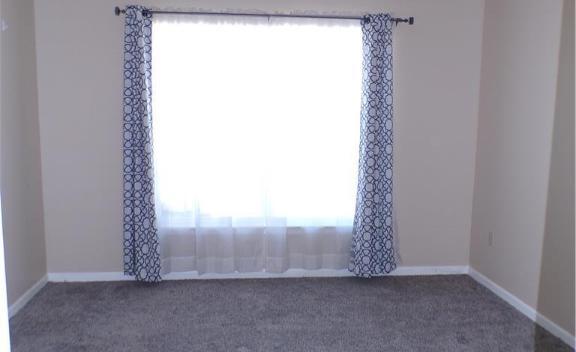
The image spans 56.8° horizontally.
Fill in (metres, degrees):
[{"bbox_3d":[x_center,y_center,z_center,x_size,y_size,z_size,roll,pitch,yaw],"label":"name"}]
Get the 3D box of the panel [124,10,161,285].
[{"bbox_3d":[-1.125,-0.206,4.152,0.260,2.145,0.120,0,7,-6],"label":"panel"}]

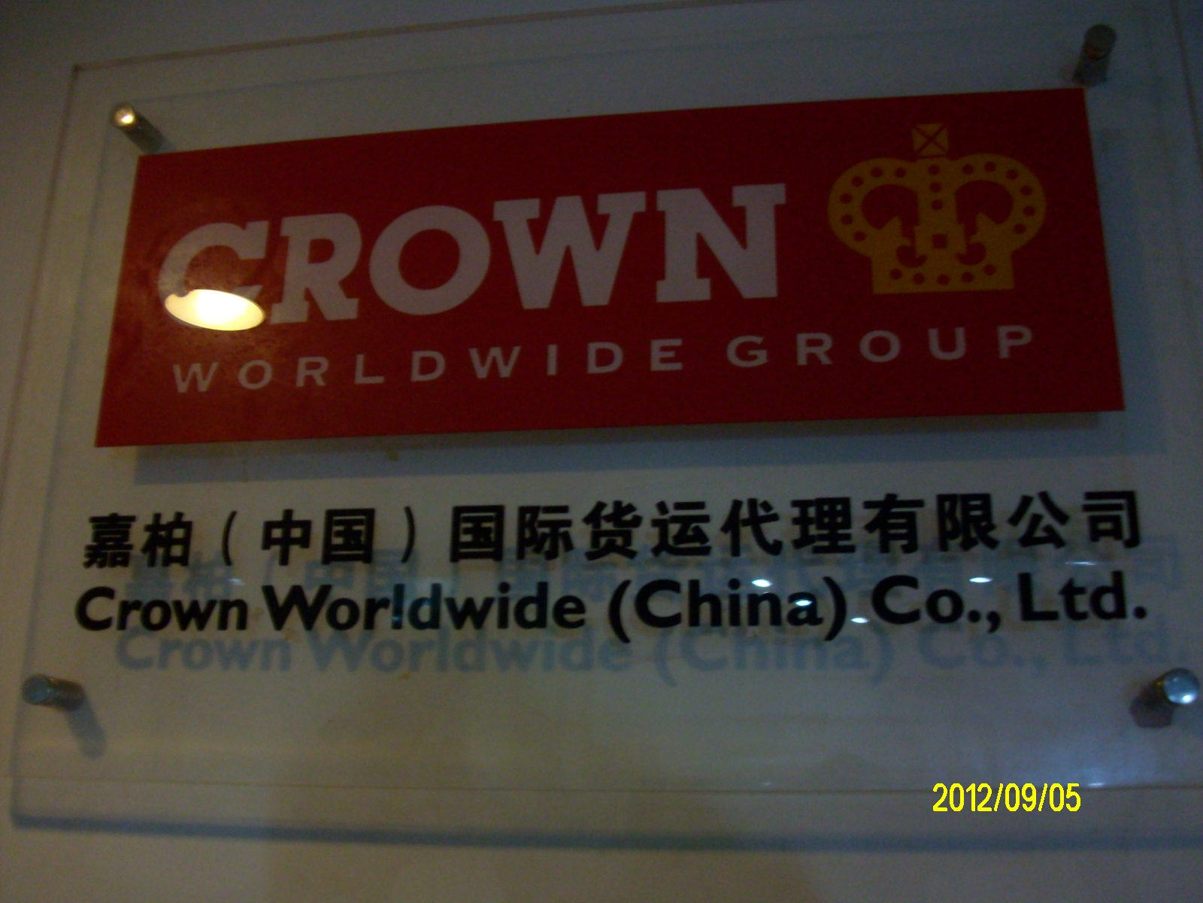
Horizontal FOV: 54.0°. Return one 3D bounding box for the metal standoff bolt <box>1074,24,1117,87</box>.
[{"bbox_3d":[0.372,-0.298,0.891,0.020,0.020,0.045,-2,-17,8],"label":"metal standoff bolt"}]

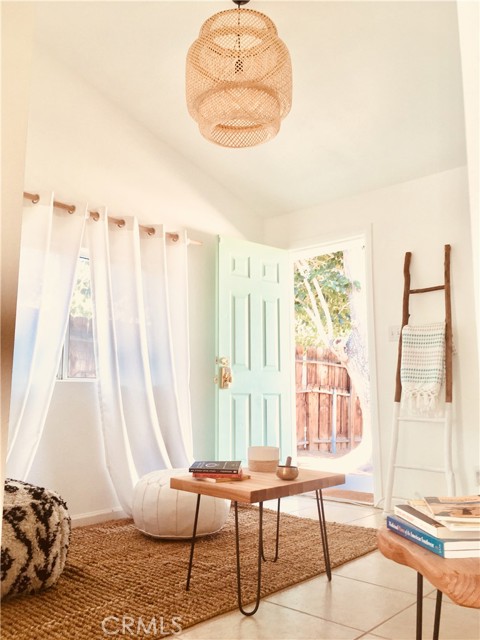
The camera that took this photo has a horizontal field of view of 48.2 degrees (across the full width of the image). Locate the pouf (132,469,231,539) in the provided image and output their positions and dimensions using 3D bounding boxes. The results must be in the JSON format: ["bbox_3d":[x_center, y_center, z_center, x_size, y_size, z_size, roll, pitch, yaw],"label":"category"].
[{"bbox_3d":[-0.342,1.074,3.166,0.575,0.357,0.575,0,-8,0],"label":"pouf"}]

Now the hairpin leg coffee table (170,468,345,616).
[{"bbox_3d":[0.089,0.917,2.329,0.471,0.458,0.622,-8,-11,44],"label":"hairpin leg coffee table"}]

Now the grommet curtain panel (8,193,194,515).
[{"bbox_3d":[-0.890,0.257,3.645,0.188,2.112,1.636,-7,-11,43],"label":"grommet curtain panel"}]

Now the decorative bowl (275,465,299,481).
[{"bbox_3d":[0.201,0.653,2.293,0.097,0.056,0.097,0,-8,0],"label":"decorative bowl"}]

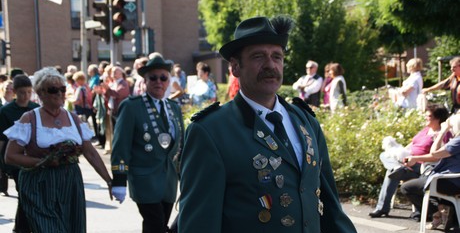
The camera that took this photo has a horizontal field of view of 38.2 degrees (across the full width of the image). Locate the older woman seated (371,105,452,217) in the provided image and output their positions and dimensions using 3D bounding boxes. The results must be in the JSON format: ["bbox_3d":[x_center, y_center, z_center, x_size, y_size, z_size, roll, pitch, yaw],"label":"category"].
[{"bbox_3d":[2.008,0.485,7.400,0.930,1.200,0.500,-3,4,-16],"label":"older woman seated"}]

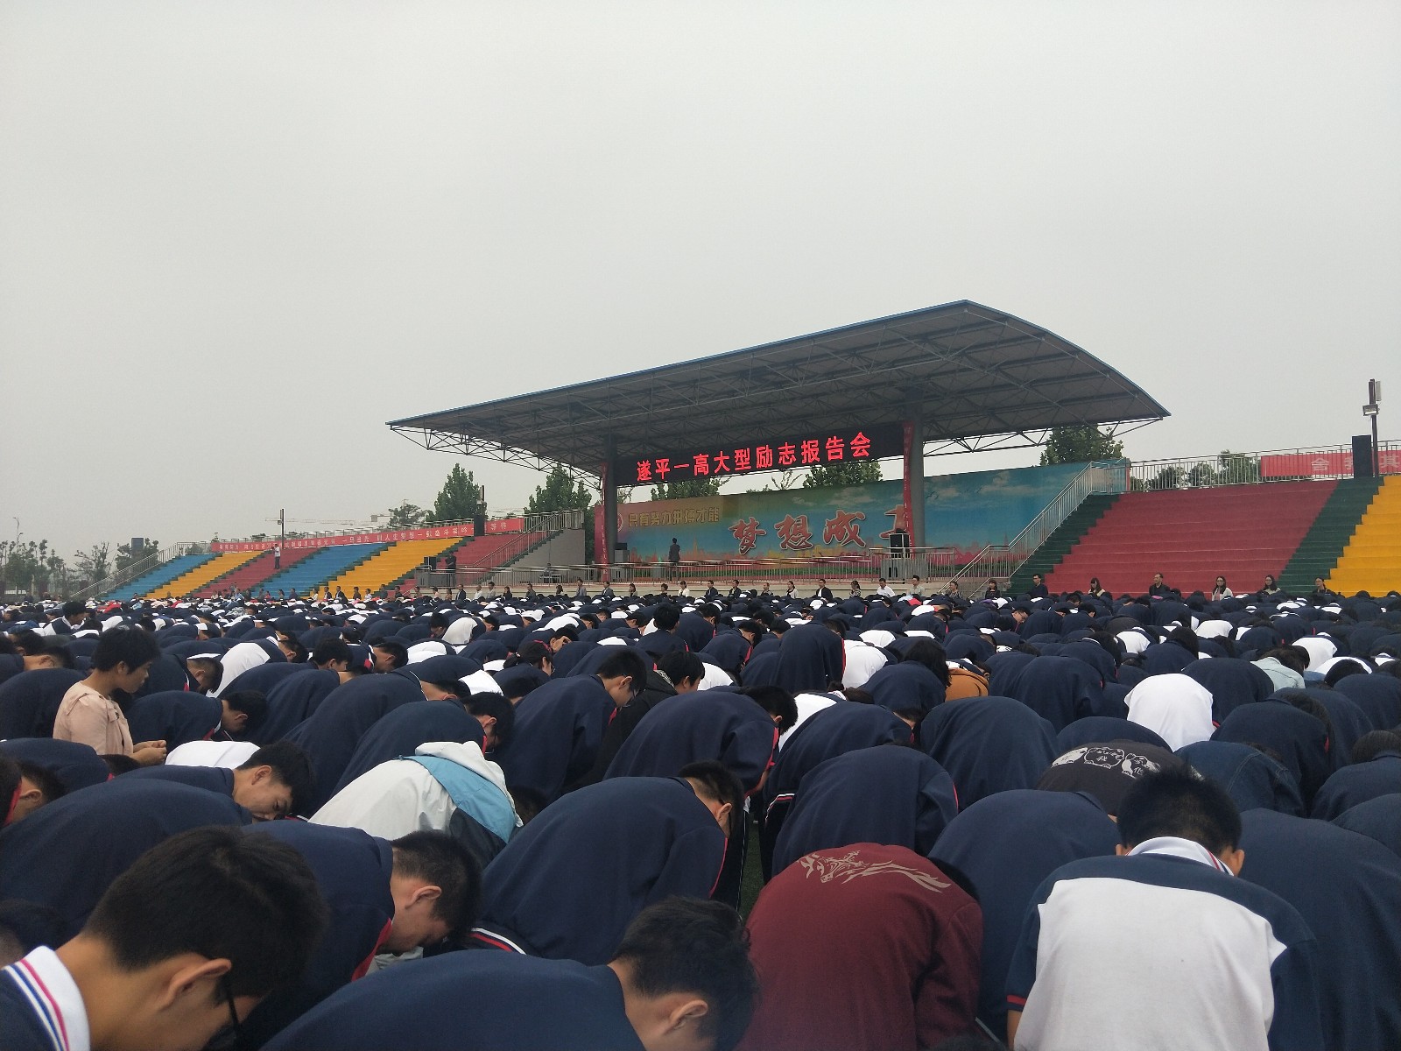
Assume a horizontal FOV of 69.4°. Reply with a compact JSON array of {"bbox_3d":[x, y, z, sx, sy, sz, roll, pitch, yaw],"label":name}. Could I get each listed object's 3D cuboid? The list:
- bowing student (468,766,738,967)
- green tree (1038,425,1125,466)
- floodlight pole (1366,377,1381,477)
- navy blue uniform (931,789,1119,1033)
[{"bbox_3d":[-0.220,1.225,2.644,0.500,1.110,0.830,-3,-5,42],"label":"bowing student"},{"bbox_3d":[16.588,-0.595,44.000,4.000,9.000,4.000,-3,-4,36],"label":"green tree"},{"bbox_3d":[21.622,-3.129,32.500,0.480,3.150,0.450,-3,-4,36],"label":"floodlight pole"},{"bbox_3d":[0.906,1.031,2.750,0.540,0.650,0.600,-3,-4,36],"label":"navy blue uniform"}]

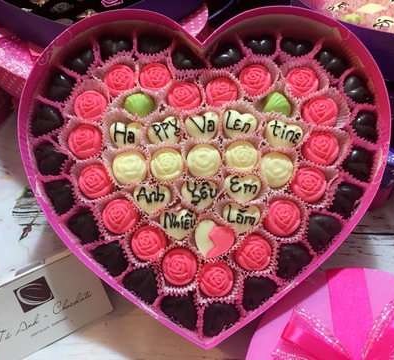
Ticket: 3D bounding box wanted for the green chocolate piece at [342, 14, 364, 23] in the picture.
[{"bbox_3d":[0.163,-0.167,0.420,0.025,0.017,0.025,0,43,0],"label":"green chocolate piece"}]

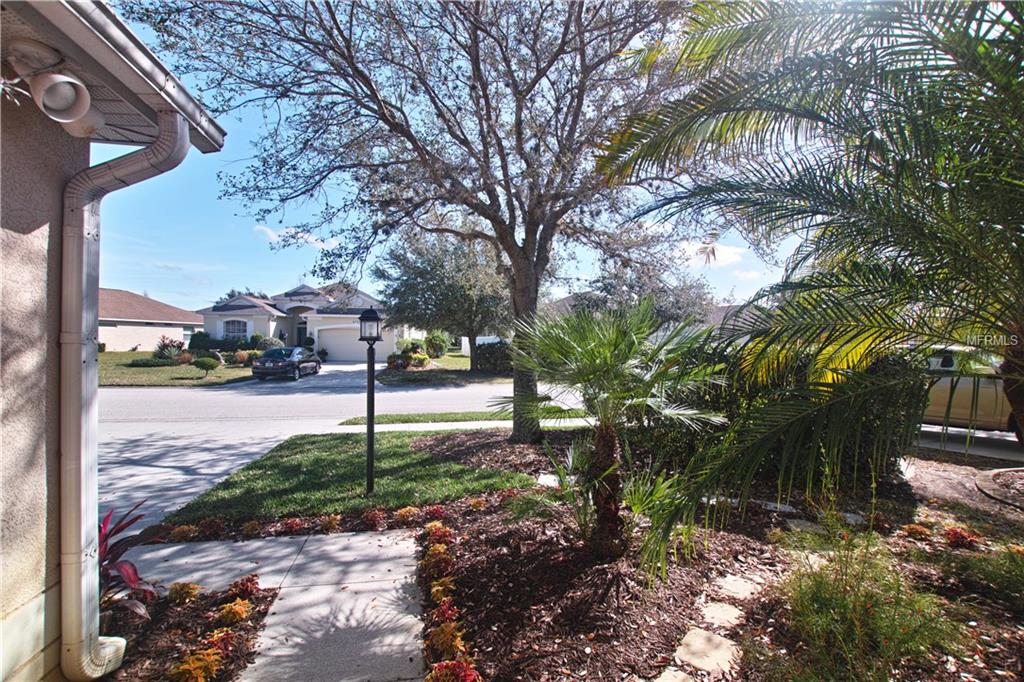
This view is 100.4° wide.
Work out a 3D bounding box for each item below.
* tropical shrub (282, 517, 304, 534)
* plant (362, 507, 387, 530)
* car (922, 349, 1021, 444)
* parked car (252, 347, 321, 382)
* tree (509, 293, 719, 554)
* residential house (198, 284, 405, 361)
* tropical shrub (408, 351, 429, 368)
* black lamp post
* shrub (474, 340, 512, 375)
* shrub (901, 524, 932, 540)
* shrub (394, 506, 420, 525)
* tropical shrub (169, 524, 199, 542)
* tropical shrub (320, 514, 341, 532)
[{"bbox_3d":[-1.894,1.580,3.680,0.188,0.140,0.200,0,0,-15],"label":"tropical shrub"},{"bbox_3d":[-1.232,1.590,3.820,0.210,0.180,0.210,0,0,0],"label":"plant"},{"bbox_3d":[8.300,0.820,7.950,1.880,1.660,4.850,0,0,-15],"label":"car"},{"bbox_3d":[-11.100,1.060,21.300,1.800,1.450,4.700,0,0,-10],"label":"parked car"},{"bbox_3d":[0.810,0.655,3.350,1.700,1.980,1.600,0,0,0],"label":"tree"},{"bbox_3d":[-14.400,-1.400,33.400,12.600,5.600,13.000,0,0,-10],"label":"residential house"},{"bbox_3d":[-5.305,1.050,24.200,1.360,1.020,1.200,0,0,-15],"label":"tropical shrub"},{"bbox_3d":[-1.493,0.635,4.500,0.250,1.980,0.250,0,0,-15],"label":"black lamp post"},{"bbox_3d":[-0.894,0.843,21.800,2.100,1.620,1.800,0,0,-15],"label":"shrub"},{"bbox_3d":[3.386,1.585,3.570,0.205,0.130,0.200,0,0,-15],"label":"shrub"},{"bbox_3d":[-0.965,1.600,3.940,0.235,0.160,0.235,0,0,0],"label":"shrub"},{"bbox_3d":[-2.727,1.580,3.540,0.205,0.140,0.200,0,0,-15],"label":"tropical shrub"},{"bbox_3d":[-1.579,1.575,3.710,0.162,0.150,0.180,0,0,-15],"label":"tropical shrub"}]

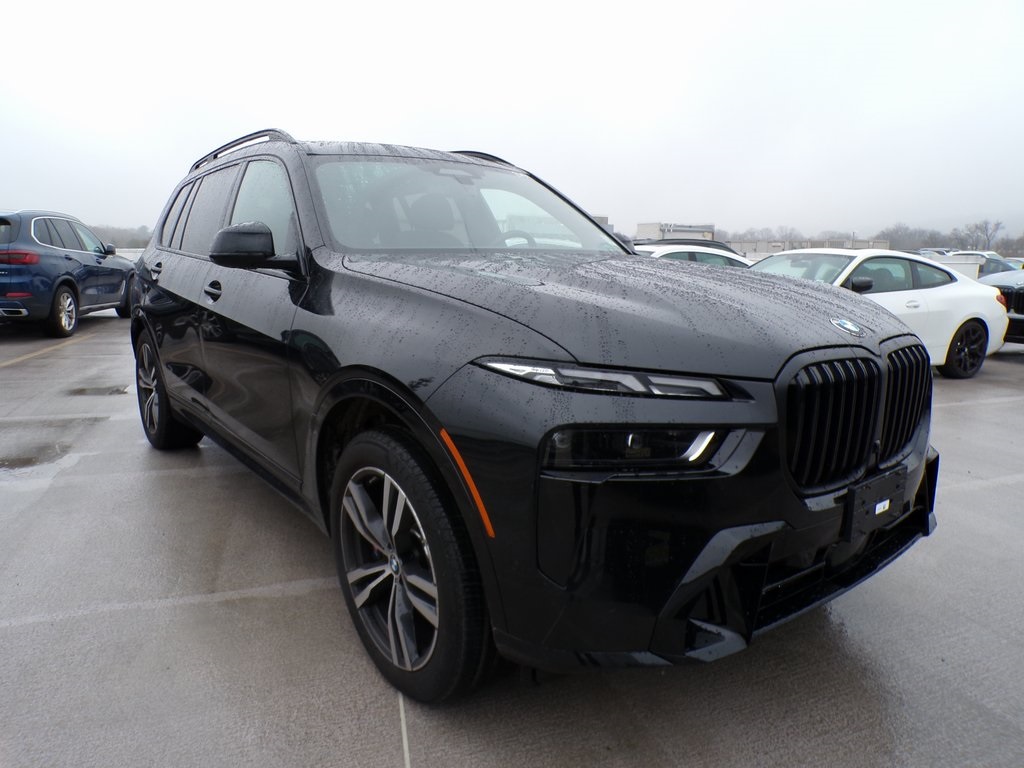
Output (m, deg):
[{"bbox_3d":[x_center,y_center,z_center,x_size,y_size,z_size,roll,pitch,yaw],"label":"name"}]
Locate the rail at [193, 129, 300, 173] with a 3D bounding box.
[{"bbox_3d":[-1.516,-1.247,3.841,0.070,0.115,1.900,-8,14,-37],"label":"rail"}]

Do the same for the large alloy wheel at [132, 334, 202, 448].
[{"bbox_3d":[-2.174,0.020,4.548,0.290,0.780,0.780,-8,14,-37],"label":"large alloy wheel"}]

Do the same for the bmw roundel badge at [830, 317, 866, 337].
[{"bbox_3d":[0.897,-0.152,1.894,0.094,0.015,0.094,-8,40,-37],"label":"bmw roundel badge"}]

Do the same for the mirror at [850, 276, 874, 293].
[{"bbox_3d":[3.346,-0.958,6.859,0.140,0.150,0.200,-4,12,-24],"label":"mirror"}]

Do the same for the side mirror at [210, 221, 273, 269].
[{"bbox_3d":[-0.973,-0.511,2.622,0.230,0.165,0.170,-8,14,-37],"label":"side mirror"}]

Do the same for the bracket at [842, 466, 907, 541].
[{"bbox_3d":[0.964,0.313,1.890,0.295,0.152,0.038,-8,14,-37],"label":"bracket"}]

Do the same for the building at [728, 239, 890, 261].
[{"bbox_3d":[36.749,-15.679,88.000,20.000,4.500,8.000,2,11,5],"label":"building"}]

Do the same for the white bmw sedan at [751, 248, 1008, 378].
[{"bbox_3d":[3.423,-0.822,7.984,4.768,1.388,1.852,-4,12,-24],"label":"white bmw sedan"}]

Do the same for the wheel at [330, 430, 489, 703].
[{"bbox_3d":[-0.266,0.521,2.150,0.285,0.780,0.780,-8,14,-37],"label":"wheel"}]

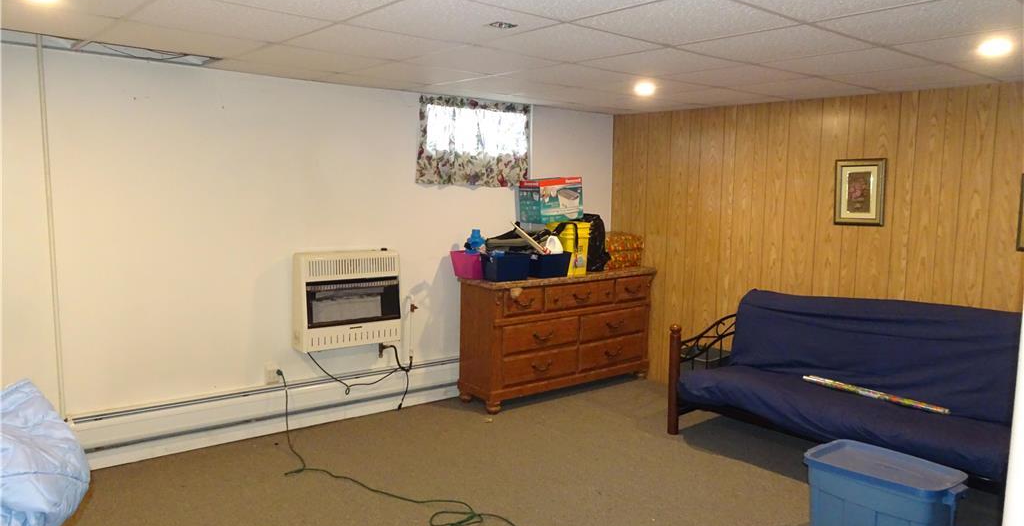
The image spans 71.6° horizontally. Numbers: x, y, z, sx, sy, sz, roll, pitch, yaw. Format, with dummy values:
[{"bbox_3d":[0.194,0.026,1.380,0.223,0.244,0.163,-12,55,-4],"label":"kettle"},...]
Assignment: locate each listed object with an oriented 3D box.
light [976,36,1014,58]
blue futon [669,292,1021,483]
[{"bbox_3d":[1.953,-0.879,2.874,0.145,0.030,0.145,-4,8,-39],"label":"light"},{"bbox_3d":[1.982,0.713,3.955,0.886,0.905,2.067,-4,8,-39],"label":"blue futon"}]

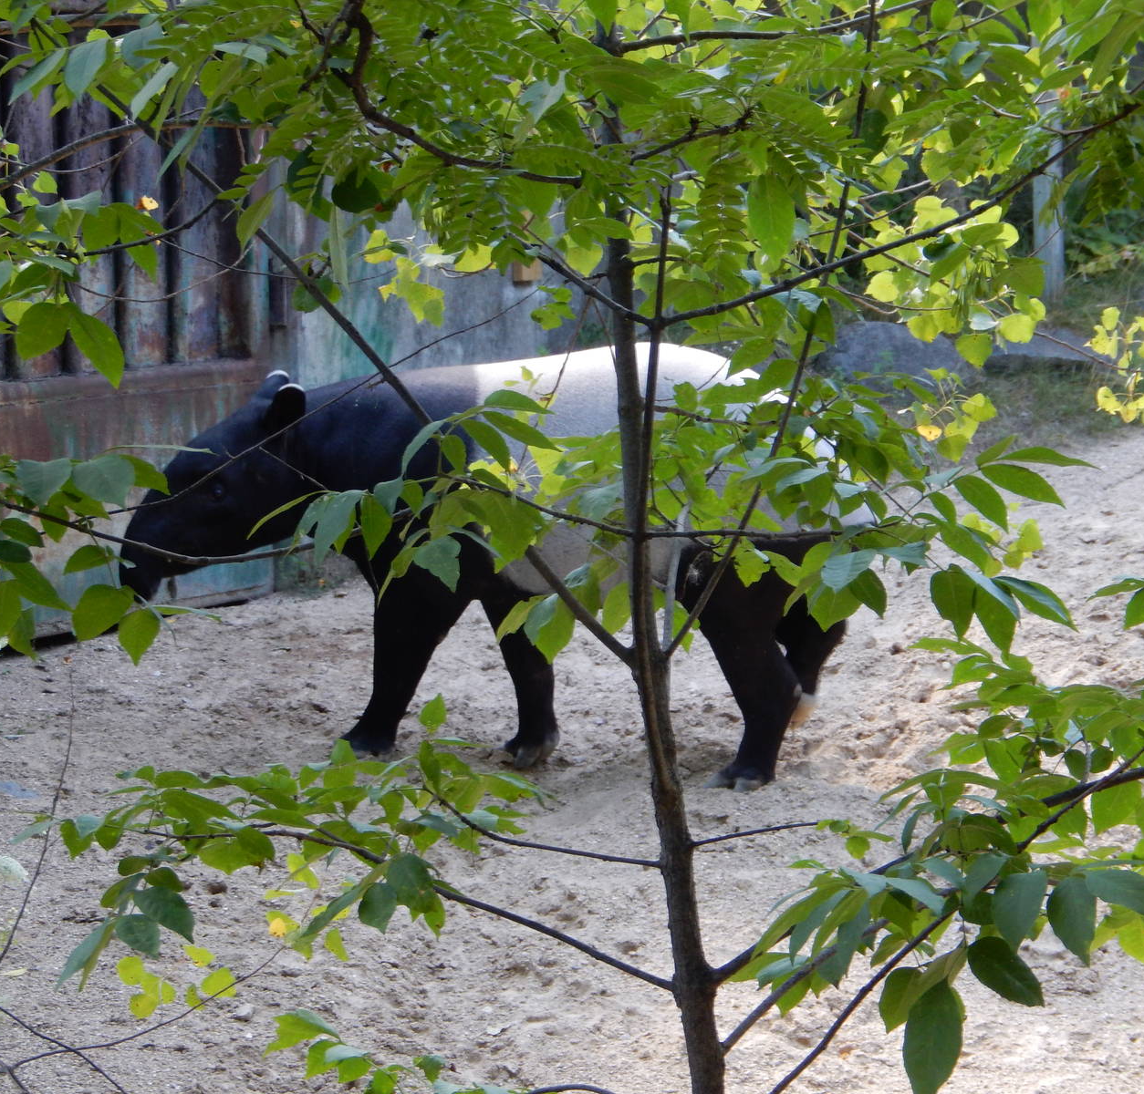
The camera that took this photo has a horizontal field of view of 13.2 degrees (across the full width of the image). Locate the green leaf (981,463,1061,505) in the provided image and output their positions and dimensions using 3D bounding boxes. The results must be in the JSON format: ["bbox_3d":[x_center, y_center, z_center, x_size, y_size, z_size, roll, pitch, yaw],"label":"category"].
[{"bbox_3d":[0.582,-0.081,6.400,0.120,0.045,0.020,22,-26,11],"label":"green leaf"}]

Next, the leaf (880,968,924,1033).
[{"bbox_3d":[0.363,0.496,5.400,0.045,0.082,0.020,28,6,-3],"label":"leaf"}]

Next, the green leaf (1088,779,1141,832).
[{"bbox_3d":[0.606,0.288,5.500,0.059,0.074,0.020,19,6,-2],"label":"green leaf"}]

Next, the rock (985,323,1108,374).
[{"bbox_3d":[1.873,-0.777,19.500,0.550,0.190,0.380,2,7,14],"label":"rock"}]

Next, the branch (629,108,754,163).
[{"bbox_3d":[0.133,-0.458,5.500,0.149,0.025,0.030,-22,6,2],"label":"branch"}]

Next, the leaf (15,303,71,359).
[{"bbox_3d":[-0.687,-0.280,6.400,0.068,0.088,0.020,30,-15,14],"label":"leaf"}]

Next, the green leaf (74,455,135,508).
[{"bbox_3d":[-0.607,-0.085,6.400,0.075,0.078,0.020,-15,-29,-7],"label":"green leaf"}]

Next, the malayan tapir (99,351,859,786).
[{"bbox_3d":[-0.197,0.040,11.900,1.820,1.030,0.560,2,7,14],"label":"malayan tapir"}]

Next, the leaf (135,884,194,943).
[{"bbox_3d":[-0.537,0.483,6.500,0.055,0.105,0.022,-39,-18,-18],"label":"leaf"}]

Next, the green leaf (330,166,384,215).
[{"bbox_3d":[-0.240,-0.400,5.500,0.060,0.057,0.020,0,6,0],"label":"green leaf"}]

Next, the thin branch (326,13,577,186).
[{"bbox_3d":[-0.152,-0.591,6.500,0.330,0.235,0.120,0,7,0],"label":"thin branch"}]

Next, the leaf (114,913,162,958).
[{"bbox_3d":[-0.572,0.512,6.500,0.055,0.080,0.020,-37,-18,-17],"label":"leaf"}]

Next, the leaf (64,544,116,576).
[{"bbox_3d":[-0.625,0.015,6.400,0.075,0.048,0.018,7,-38,6],"label":"leaf"}]

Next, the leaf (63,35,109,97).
[{"bbox_3d":[-0.540,-0.537,5.500,0.043,0.076,0.020,22,6,-2],"label":"leaf"}]

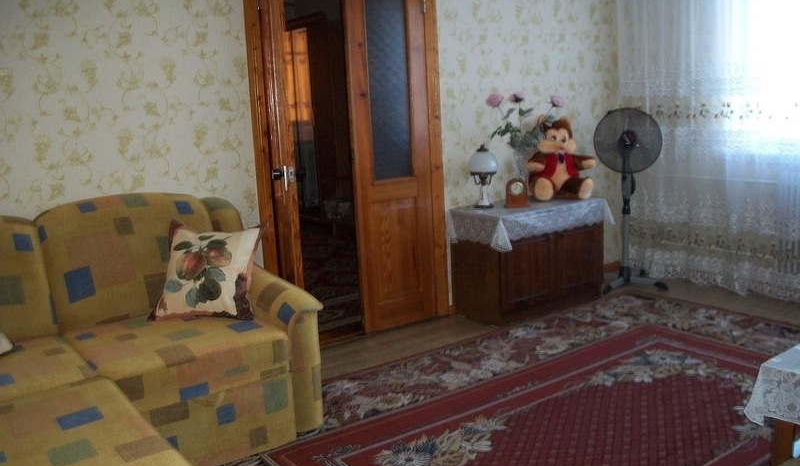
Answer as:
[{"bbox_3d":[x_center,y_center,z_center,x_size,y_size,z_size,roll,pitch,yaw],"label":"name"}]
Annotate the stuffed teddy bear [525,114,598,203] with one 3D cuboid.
[{"bbox_3d":[1.031,-0.490,4.793,0.440,0.525,0.340,-3,10,-1],"label":"stuffed teddy bear"}]

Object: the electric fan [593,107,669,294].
[{"bbox_3d":[1.554,-0.246,5.011,0.480,1.200,0.470,-2,10,3],"label":"electric fan"}]

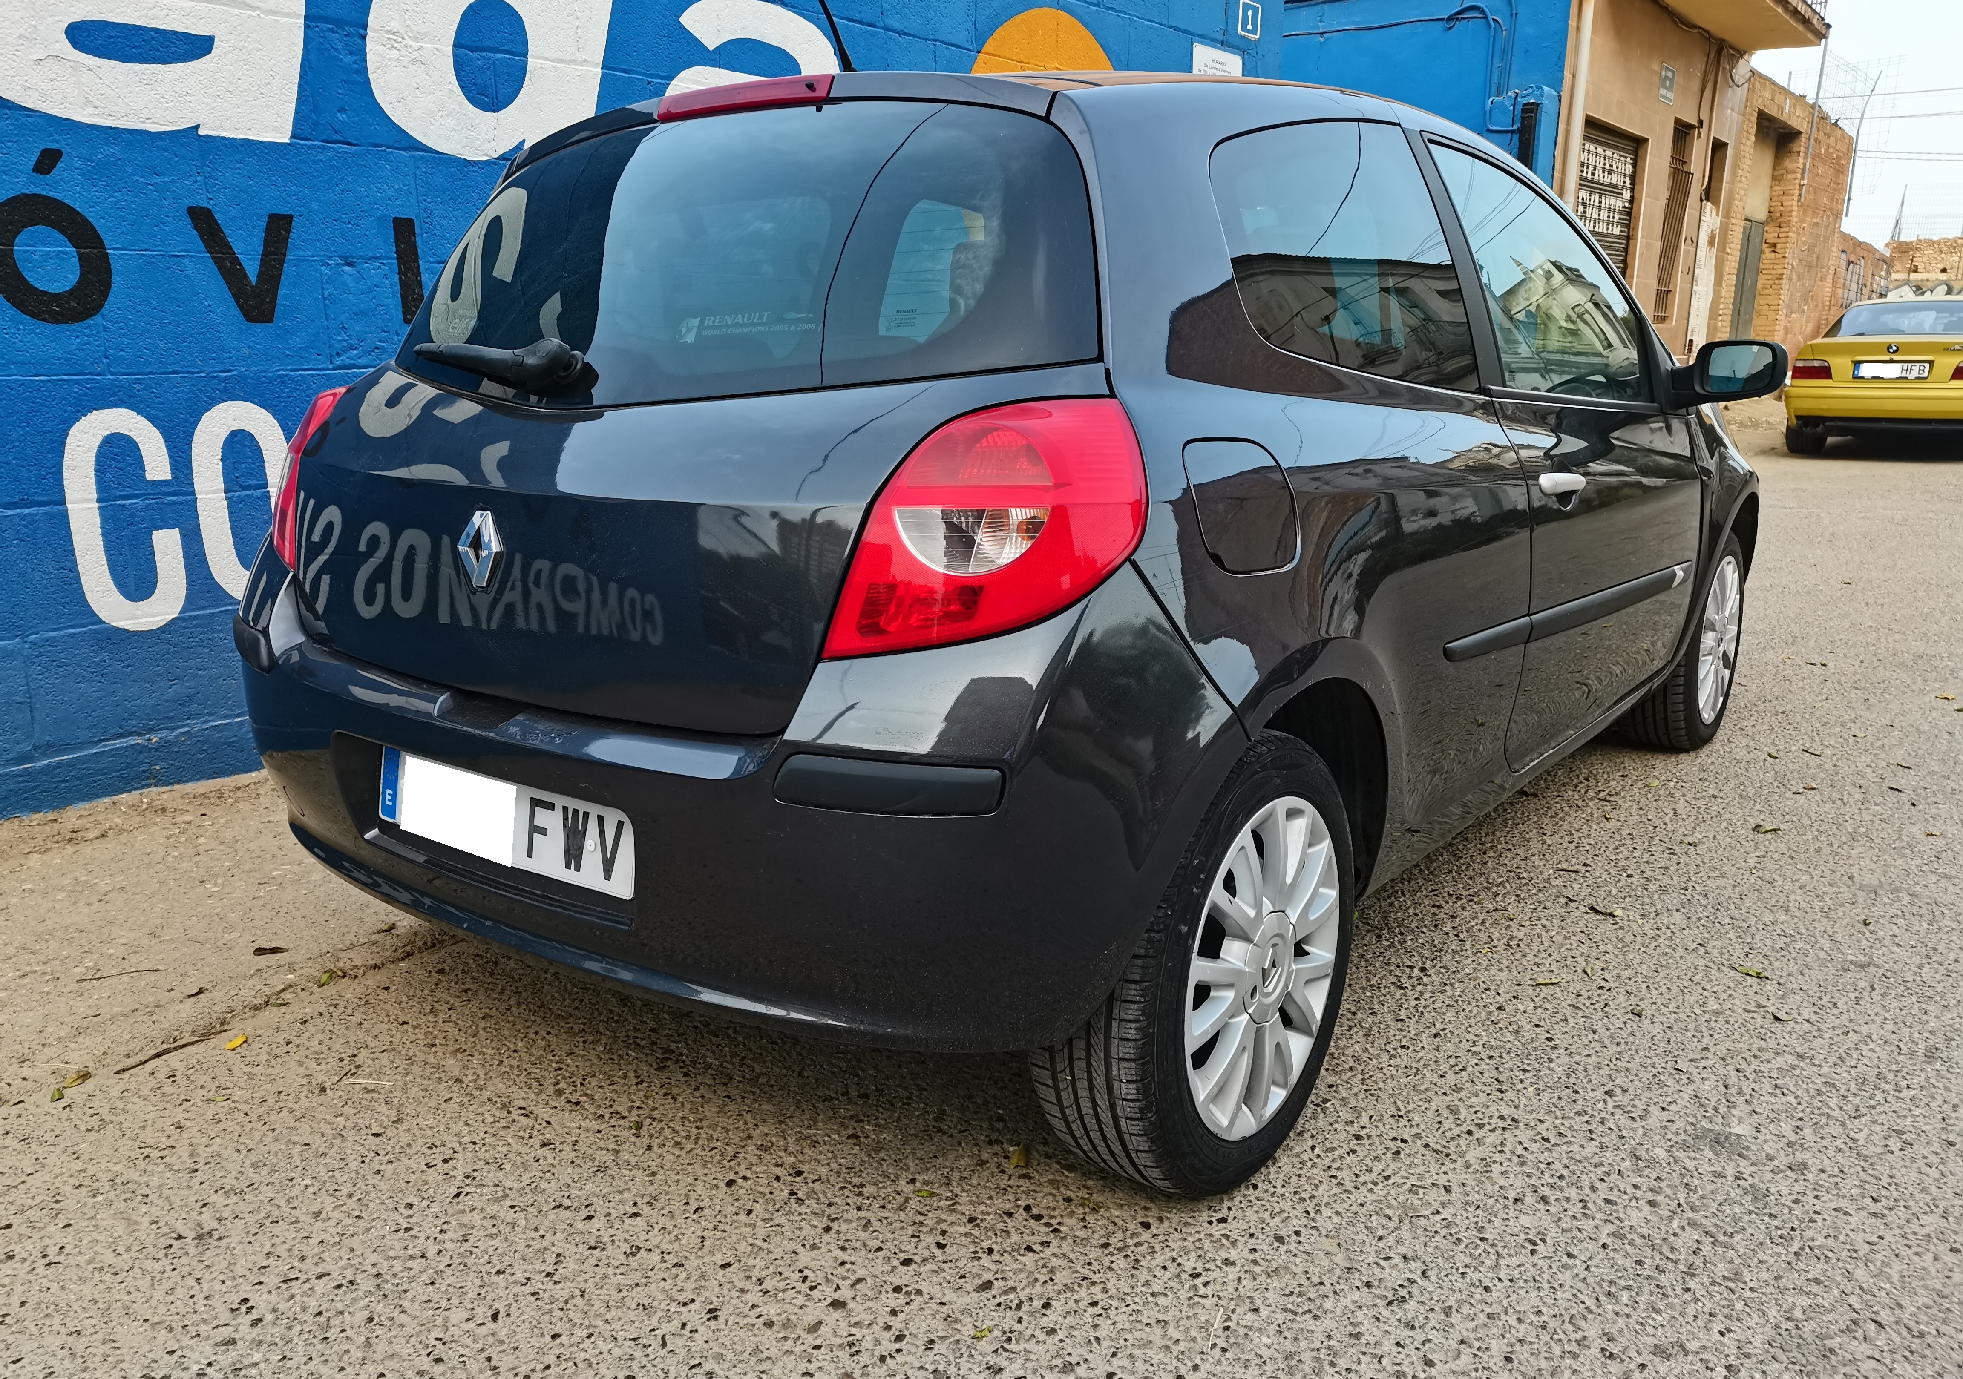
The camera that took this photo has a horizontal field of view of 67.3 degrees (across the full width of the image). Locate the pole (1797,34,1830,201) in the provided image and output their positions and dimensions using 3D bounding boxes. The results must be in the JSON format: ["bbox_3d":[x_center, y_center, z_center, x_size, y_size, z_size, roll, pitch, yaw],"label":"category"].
[{"bbox_3d":[9.819,-6.753,17.383,0.060,1.910,0.060,12,18,35],"label":"pole"}]

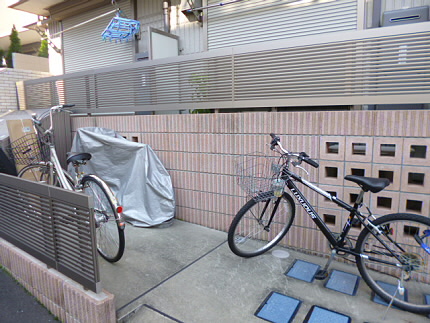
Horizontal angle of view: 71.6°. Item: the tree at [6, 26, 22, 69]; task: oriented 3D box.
[{"bbox_3d":[-9.074,-5.182,13.500,0.720,2.050,0.720,1,6,0],"label":"tree"}]

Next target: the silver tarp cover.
[{"bbox_3d":[-1.097,0.125,3.319,1.550,1.000,0.520,4,6,30],"label":"silver tarp cover"}]

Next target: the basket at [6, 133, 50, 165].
[{"bbox_3d":[-1.670,-0.117,2.692,0.290,0.250,0.320,-4,19,4],"label":"basket"}]

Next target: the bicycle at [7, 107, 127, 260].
[{"bbox_3d":[-1.261,0.134,2.465,1.670,1.180,0.610,6,8,44],"label":"bicycle"}]

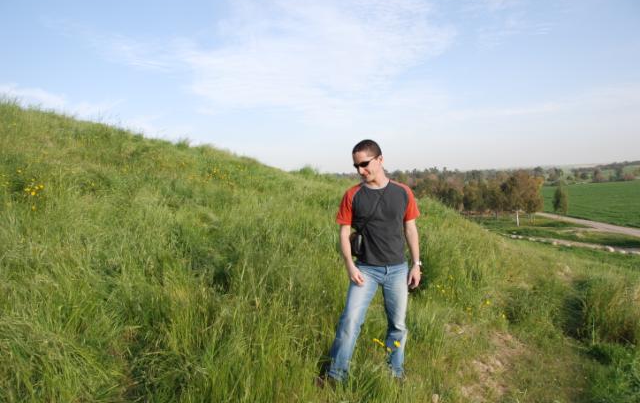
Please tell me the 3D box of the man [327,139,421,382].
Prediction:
[{"bbox_3d":[0.345,0.435,3.280,0.640,1.700,0.420,0,4,7],"label":"man"}]

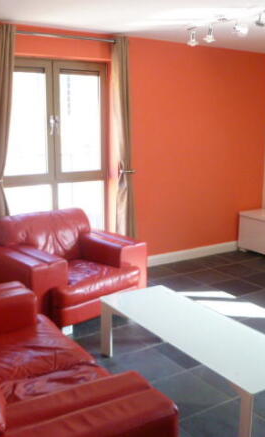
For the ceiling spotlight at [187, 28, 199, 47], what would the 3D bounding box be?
[{"bbox_3d":[0.532,-1.577,4.138,0.100,0.140,0.100,-7,12,-31],"label":"ceiling spotlight"}]

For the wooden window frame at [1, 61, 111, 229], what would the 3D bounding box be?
[{"bbox_3d":[-0.784,-0.545,4.744,1.200,2.015,0.080,-7,12,-31],"label":"wooden window frame"}]

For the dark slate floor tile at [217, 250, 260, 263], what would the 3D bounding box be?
[{"bbox_3d":[1.292,0.471,5.770,0.392,0.012,0.392,-7,12,-31],"label":"dark slate floor tile"}]

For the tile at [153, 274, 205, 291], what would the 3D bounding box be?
[{"bbox_3d":[0.477,0.654,4.739,0.399,0.012,0.399,-7,13,-31],"label":"tile"}]

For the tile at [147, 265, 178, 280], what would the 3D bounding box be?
[{"bbox_3d":[0.268,0.591,5.073,0.399,0.012,0.399,-7,13,-31],"label":"tile"}]

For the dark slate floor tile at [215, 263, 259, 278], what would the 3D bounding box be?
[{"bbox_3d":[1.122,0.565,5.098,0.400,0.013,0.400,-7,13,-31],"label":"dark slate floor tile"}]

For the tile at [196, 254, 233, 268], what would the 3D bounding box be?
[{"bbox_3d":[0.947,0.509,5.483,0.399,0.012,0.399,-7,13,-31],"label":"tile"}]

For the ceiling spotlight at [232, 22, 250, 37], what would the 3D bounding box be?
[{"bbox_3d":[0.818,-1.431,3.570,0.120,0.090,0.090,24,21,27],"label":"ceiling spotlight"}]

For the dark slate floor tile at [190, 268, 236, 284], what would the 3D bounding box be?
[{"bbox_3d":[0.833,0.616,5.005,0.392,0.012,0.392,-7,12,-31],"label":"dark slate floor tile"}]

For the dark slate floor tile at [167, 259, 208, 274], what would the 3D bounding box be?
[{"bbox_3d":[0.565,0.543,5.227,0.400,0.013,0.400,-7,13,-31],"label":"dark slate floor tile"}]

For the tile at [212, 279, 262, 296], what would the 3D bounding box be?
[{"bbox_3d":[0.988,0.668,4.553,0.400,0.013,0.400,-7,13,-31],"label":"tile"}]

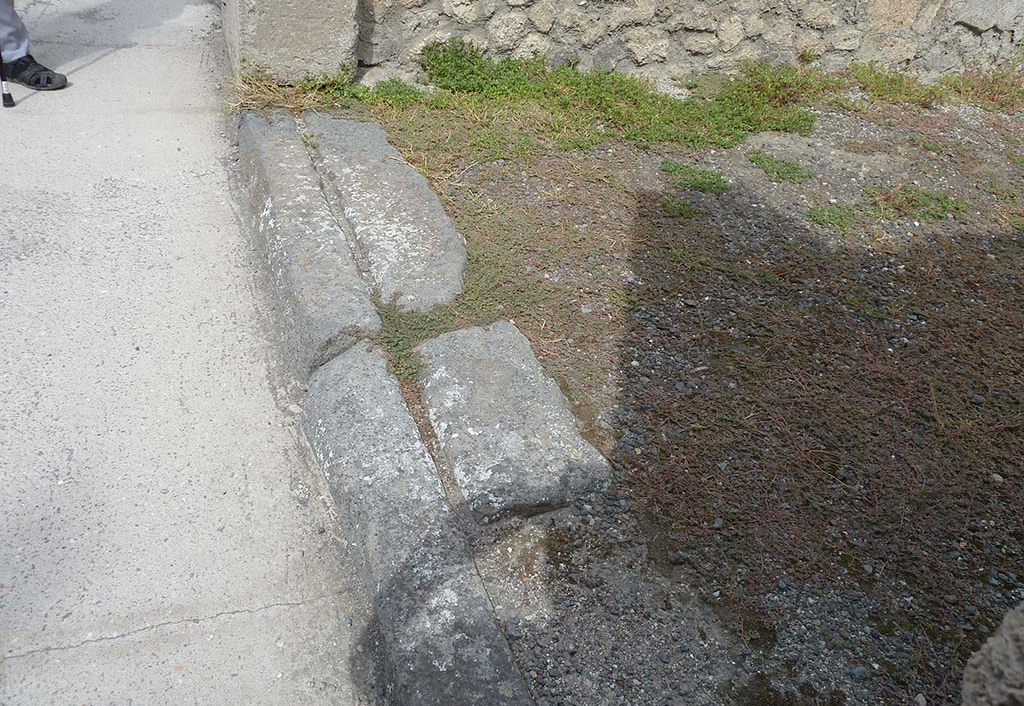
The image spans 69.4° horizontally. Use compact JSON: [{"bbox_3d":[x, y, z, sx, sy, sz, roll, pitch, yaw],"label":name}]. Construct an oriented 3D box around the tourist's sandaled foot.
[{"bbox_3d":[-2.321,-1.371,3.589,0.290,0.110,0.110,8,37,-2],"label":"tourist's sandaled foot"}]

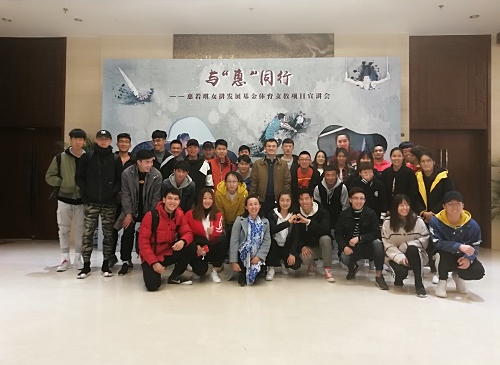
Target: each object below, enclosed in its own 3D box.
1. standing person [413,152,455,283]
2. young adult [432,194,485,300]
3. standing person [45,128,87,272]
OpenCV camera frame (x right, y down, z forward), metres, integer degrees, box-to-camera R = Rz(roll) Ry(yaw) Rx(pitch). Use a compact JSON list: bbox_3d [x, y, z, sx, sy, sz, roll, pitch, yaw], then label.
[{"bbox_3d":[2.224,0.405,4.696,0.500,1.560,0.450,0,-1,29],"label":"standing person"},{"bbox_3d":[2.236,0.642,4.261,0.620,1.070,0.720,0,-1,20],"label":"young adult"},{"bbox_3d":[-2.293,0.210,4.900,0.530,1.755,0.360,1,0,-13],"label":"standing person"}]

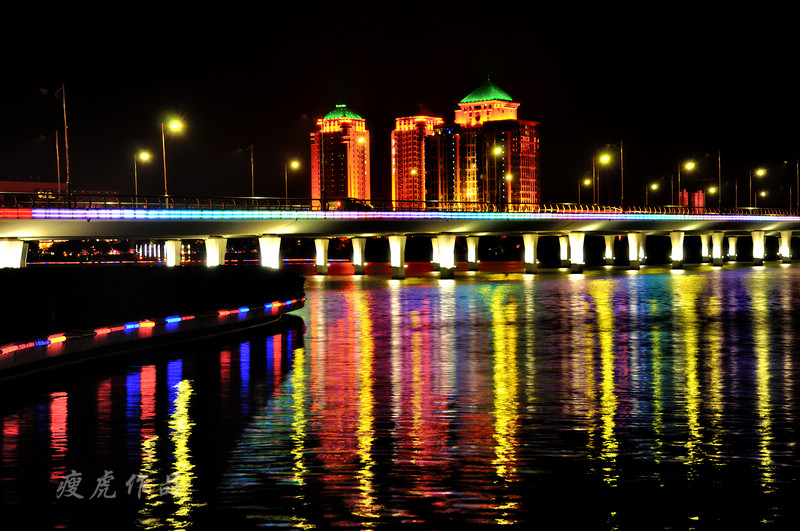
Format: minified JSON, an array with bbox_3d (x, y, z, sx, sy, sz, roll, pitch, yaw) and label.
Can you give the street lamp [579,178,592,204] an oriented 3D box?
[{"bbox_3d":[38.700,-13.480,293.780,2.500,9.600,0.400,0,2,37],"label":"street lamp"}]

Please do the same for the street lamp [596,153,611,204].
[{"bbox_3d":[31.720,-12.380,221.080,2.500,9.600,0.400,0,2,36],"label":"street lamp"}]

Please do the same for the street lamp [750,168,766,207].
[{"bbox_3d":[68.920,-13.570,271.310,2.500,9.600,0.400,0,2,37],"label":"street lamp"}]

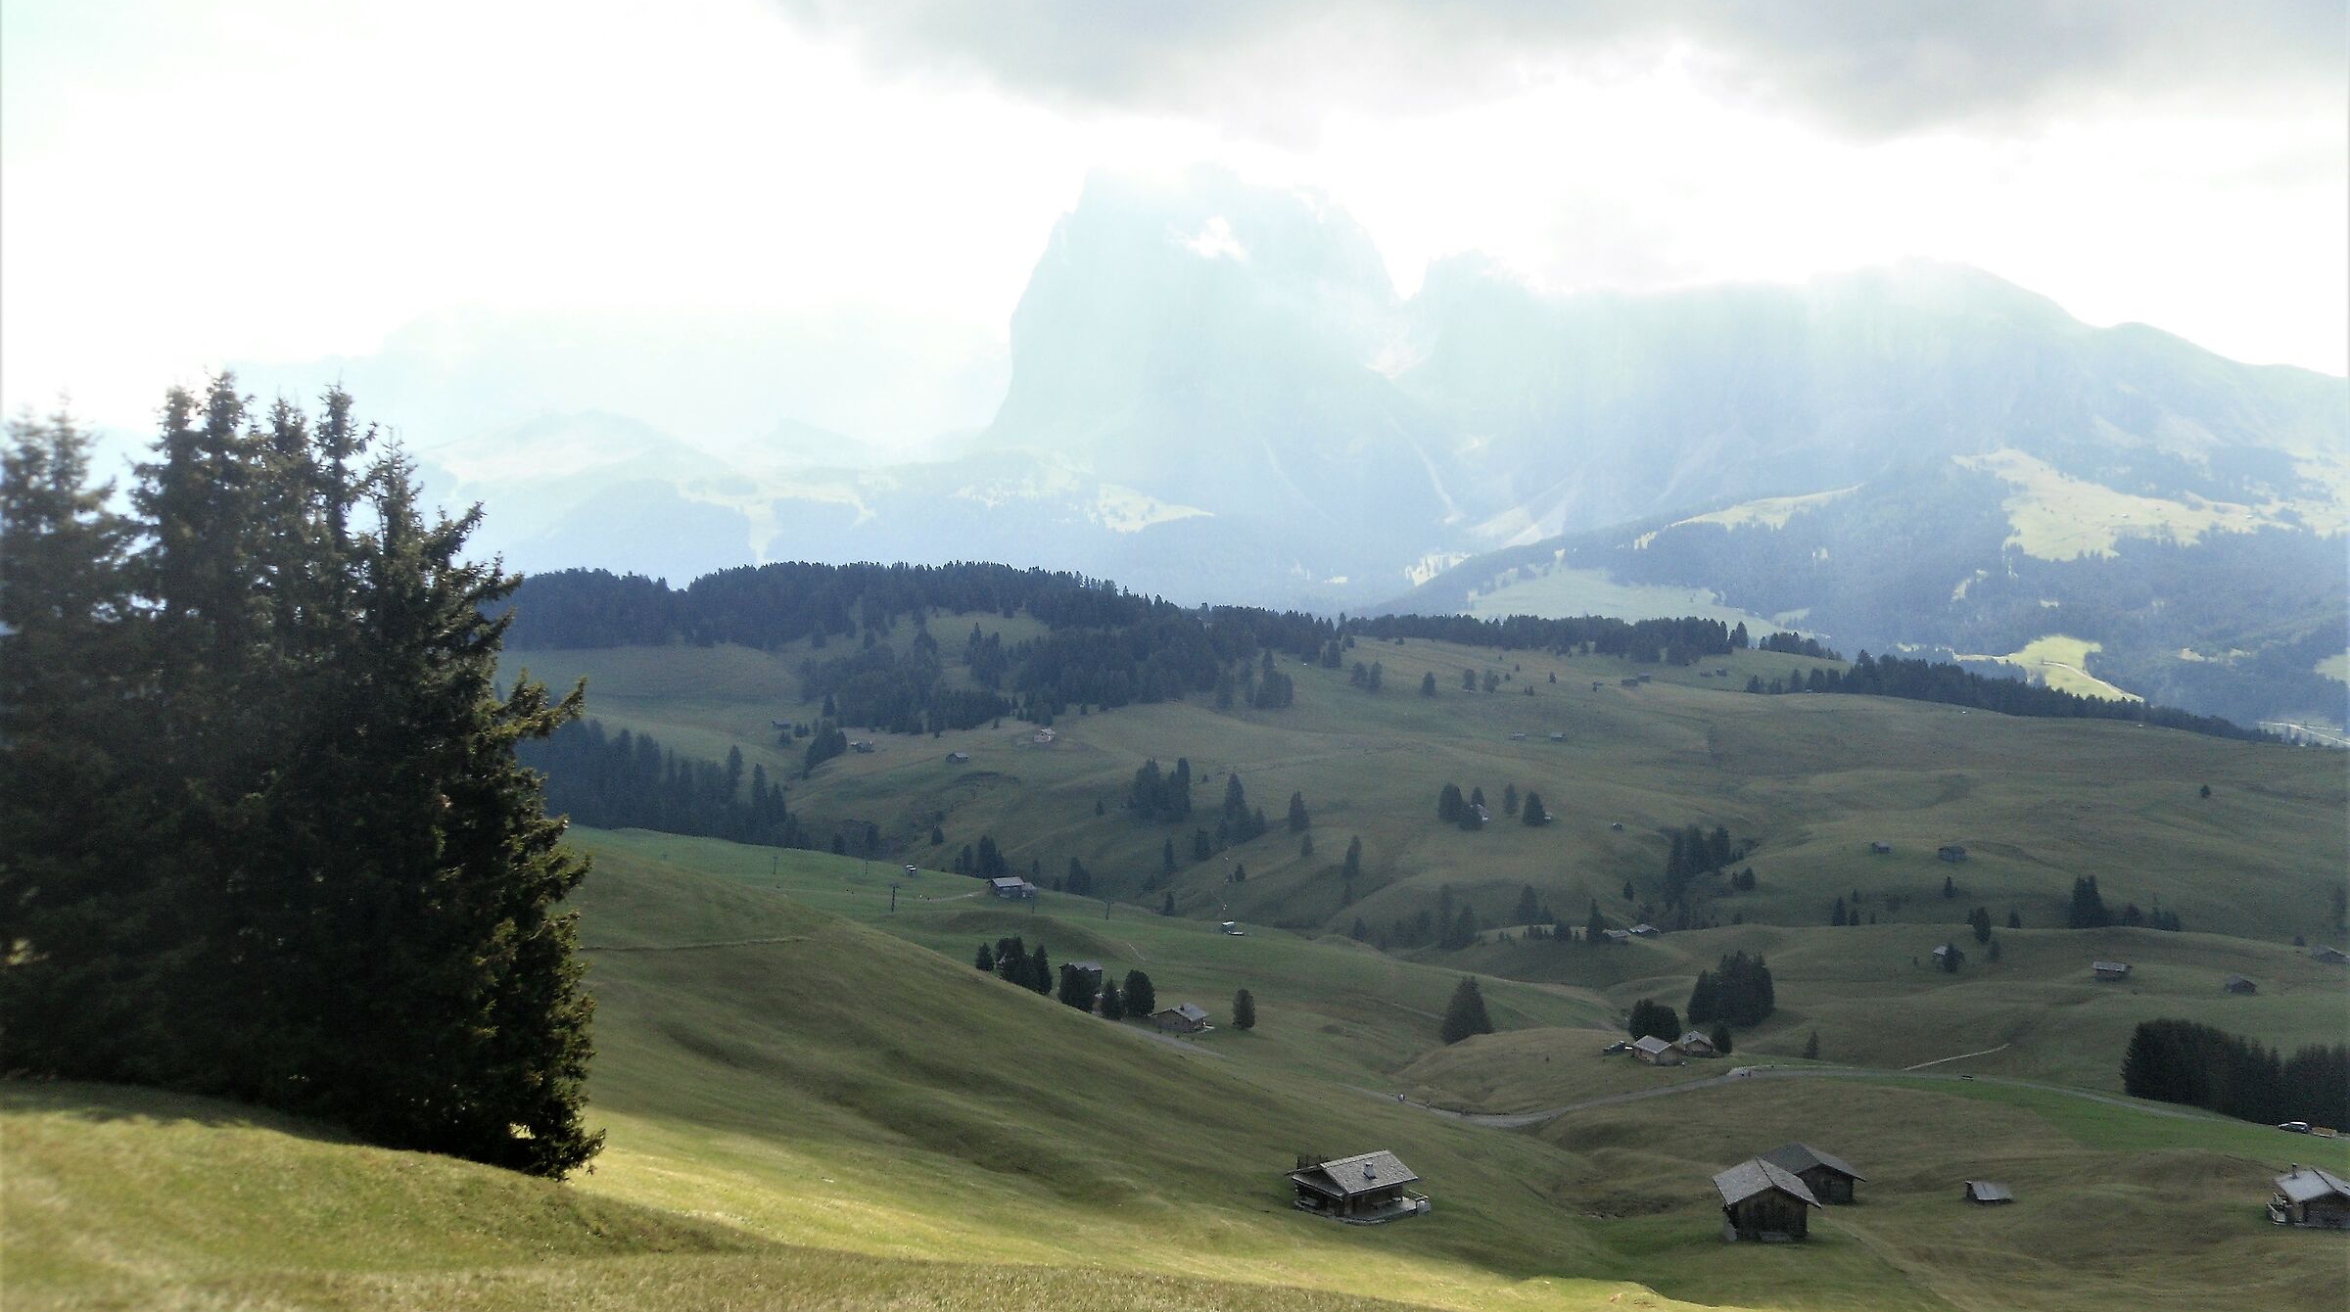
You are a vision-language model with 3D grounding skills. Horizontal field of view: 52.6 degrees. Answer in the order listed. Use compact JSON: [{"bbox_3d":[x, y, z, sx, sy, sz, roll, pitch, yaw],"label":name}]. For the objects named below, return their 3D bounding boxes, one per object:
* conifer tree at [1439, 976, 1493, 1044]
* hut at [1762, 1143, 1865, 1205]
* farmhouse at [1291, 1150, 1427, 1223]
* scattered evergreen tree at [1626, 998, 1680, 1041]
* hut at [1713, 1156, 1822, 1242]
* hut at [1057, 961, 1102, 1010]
[{"bbox_3d":[69.413,84.257,565.000,12.000,16.200,12.000,0,1,0],"label":"conifer tree"},{"bbox_3d":[65.459,53.305,244.542,8.900,4.000,9.000,0,1,1],"label":"hut"},{"bbox_3d":[17.055,49.227,221.894,8.880,4.595,9.102,-1,2,-39],"label":"farmhouse"},{"bbox_3d":[108.693,83.241,540.000,12.000,10.600,9.500,0,1,0],"label":"scattered evergreen tree"},{"bbox_3d":[55.527,51.079,223.329,8.400,5.200,10.600,0,1,6],"label":"hut"},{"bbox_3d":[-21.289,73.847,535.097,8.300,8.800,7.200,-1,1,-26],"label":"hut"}]

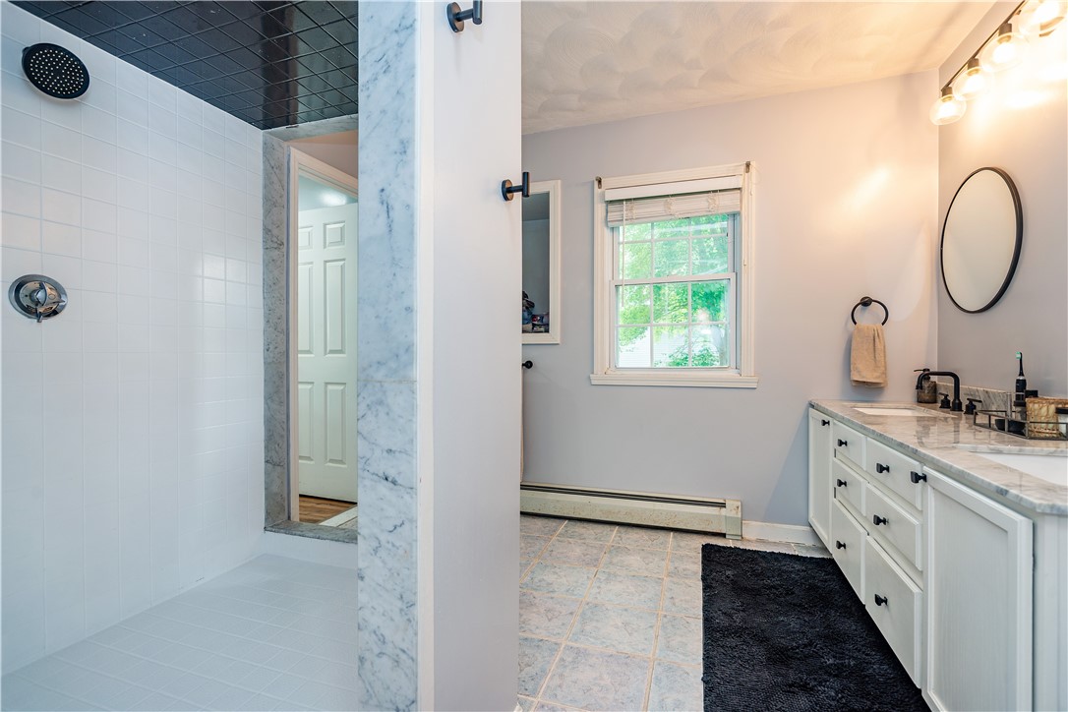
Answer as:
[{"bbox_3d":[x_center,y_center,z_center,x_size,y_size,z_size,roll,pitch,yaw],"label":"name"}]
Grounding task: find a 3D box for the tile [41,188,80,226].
[{"bbox_3d":[-1.615,-0.508,1.623,0.008,0.108,0.108,0,0,19],"label":"tile"}]

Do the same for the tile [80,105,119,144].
[{"bbox_3d":[-1.594,-0.847,1.739,0.008,0.110,0.109,0,0,19],"label":"tile"}]

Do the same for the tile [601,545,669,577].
[{"bbox_3d":[0.501,1.017,2.360,0.298,0.010,0.298,0,0,19],"label":"tile"}]

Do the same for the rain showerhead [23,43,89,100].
[{"bbox_3d":[-1.479,-0.885,1.461,0.065,0.152,0.152,37,16,21],"label":"rain showerhead"}]

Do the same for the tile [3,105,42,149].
[{"bbox_3d":[-1.665,-0.737,1.534,0.008,0.110,0.109,0,0,19],"label":"tile"}]

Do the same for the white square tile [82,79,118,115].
[{"bbox_3d":[-1.594,-0.959,1.739,0.008,0.110,0.109,0,0,19],"label":"white square tile"}]

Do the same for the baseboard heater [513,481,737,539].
[{"bbox_3d":[0.441,0.911,2.868,1.500,0.195,0.072,0,0,19],"label":"baseboard heater"}]

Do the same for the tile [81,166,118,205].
[{"bbox_3d":[-1.580,-0.618,1.726,0.008,0.108,0.108,0,0,19],"label":"tile"}]

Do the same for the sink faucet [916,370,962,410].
[{"bbox_3d":[1.788,0.152,2.092,0.167,0.171,0.055,0,0,19],"label":"sink faucet"}]

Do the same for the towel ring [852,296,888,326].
[{"bbox_3d":[1.716,-0.217,2.433,0.160,0.168,0.068,0,0,19],"label":"towel ring"}]

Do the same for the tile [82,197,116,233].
[{"bbox_3d":[-1.580,-0.508,1.726,0.008,0.108,0.108,0,0,19],"label":"tile"}]

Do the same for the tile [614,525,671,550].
[{"bbox_3d":[0.602,1.017,2.646,0.300,0.010,0.300,0,0,19],"label":"tile"}]

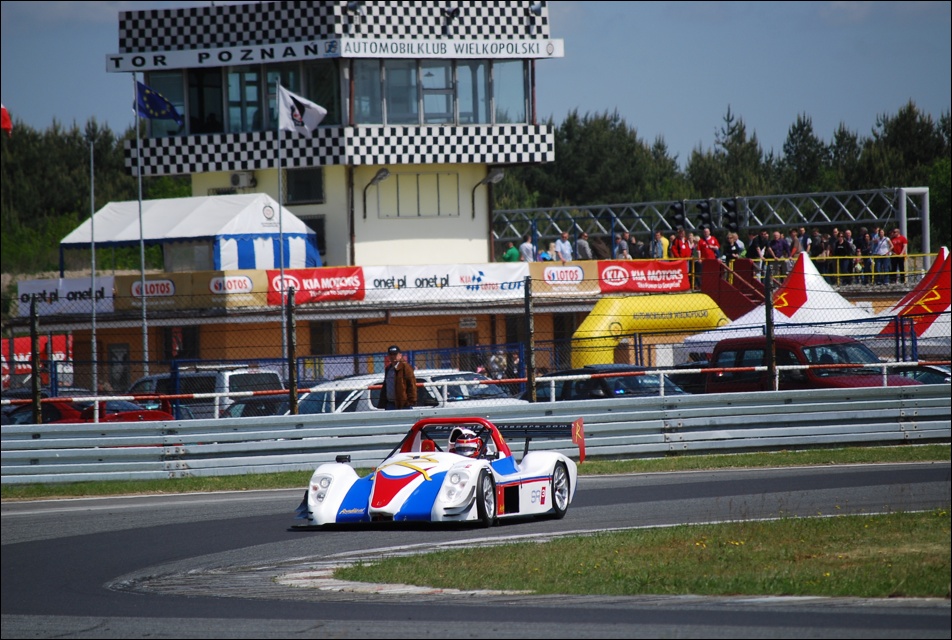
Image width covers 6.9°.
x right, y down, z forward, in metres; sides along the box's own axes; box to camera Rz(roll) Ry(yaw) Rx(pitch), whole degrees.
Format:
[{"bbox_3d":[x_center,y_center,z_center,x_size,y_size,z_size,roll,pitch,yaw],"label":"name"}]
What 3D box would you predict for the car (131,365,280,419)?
[{"bbox_3d":[-5.708,1.966,163.000,1.870,1.860,4.700,-2,0,-33],"label":"car"}]

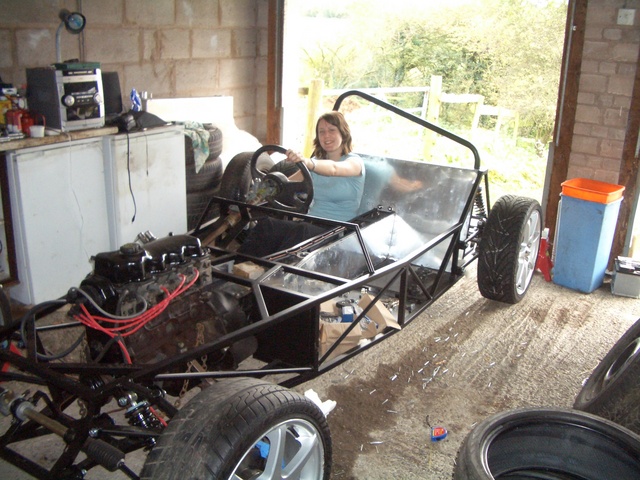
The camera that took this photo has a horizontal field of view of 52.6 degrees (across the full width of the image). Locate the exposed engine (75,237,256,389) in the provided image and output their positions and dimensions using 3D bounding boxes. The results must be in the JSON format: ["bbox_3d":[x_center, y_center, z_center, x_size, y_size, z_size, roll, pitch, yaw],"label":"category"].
[{"bbox_3d":[-0.560,0.265,2.340,0.470,0.560,0.680,12,22,31],"label":"exposed engine"}]

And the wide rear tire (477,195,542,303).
[{"bbox_3d":[1.055,0.053,3.567,0.200,0.595,0.595,12,21,30],"label":"wide rear tire"}]

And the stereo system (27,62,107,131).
[{"bbox_3d":[-1.420,-0.800,3.640,0.300,0.322,0.270,15,23,35],"label":"stereo system"}]

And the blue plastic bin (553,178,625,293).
[{"bbox_3d":[1.585,-0.026,3.840,0.280,0.605,0.265,17,24,40],"label":"blue plastic bin"}]

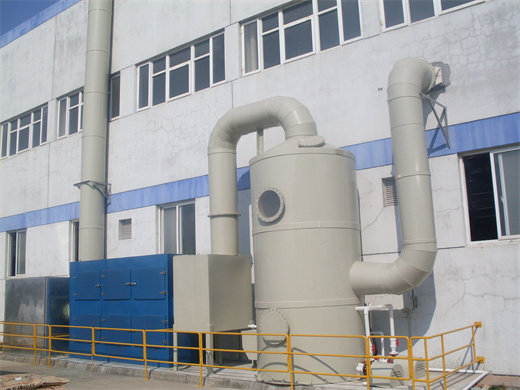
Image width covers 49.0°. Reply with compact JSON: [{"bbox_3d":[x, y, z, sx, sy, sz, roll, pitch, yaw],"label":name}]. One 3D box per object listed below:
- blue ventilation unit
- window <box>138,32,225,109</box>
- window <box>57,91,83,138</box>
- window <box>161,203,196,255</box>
[{"bbox_3d":[-2.944,2.752,13.861,3.680,2.370,1.400,-9,-12,38],"label":"blue ventilation unit"},{"bbox_3d":[-2.401,-3.615,16.922,3.740,1.510,0.120,-9,-12,38],"label":"window"},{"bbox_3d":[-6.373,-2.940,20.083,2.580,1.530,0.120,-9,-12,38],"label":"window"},{"bbox_3d":[-2.325,1.076,16.175,1.480,1.650,0.120,-9,-12,38],"label":"window"}]

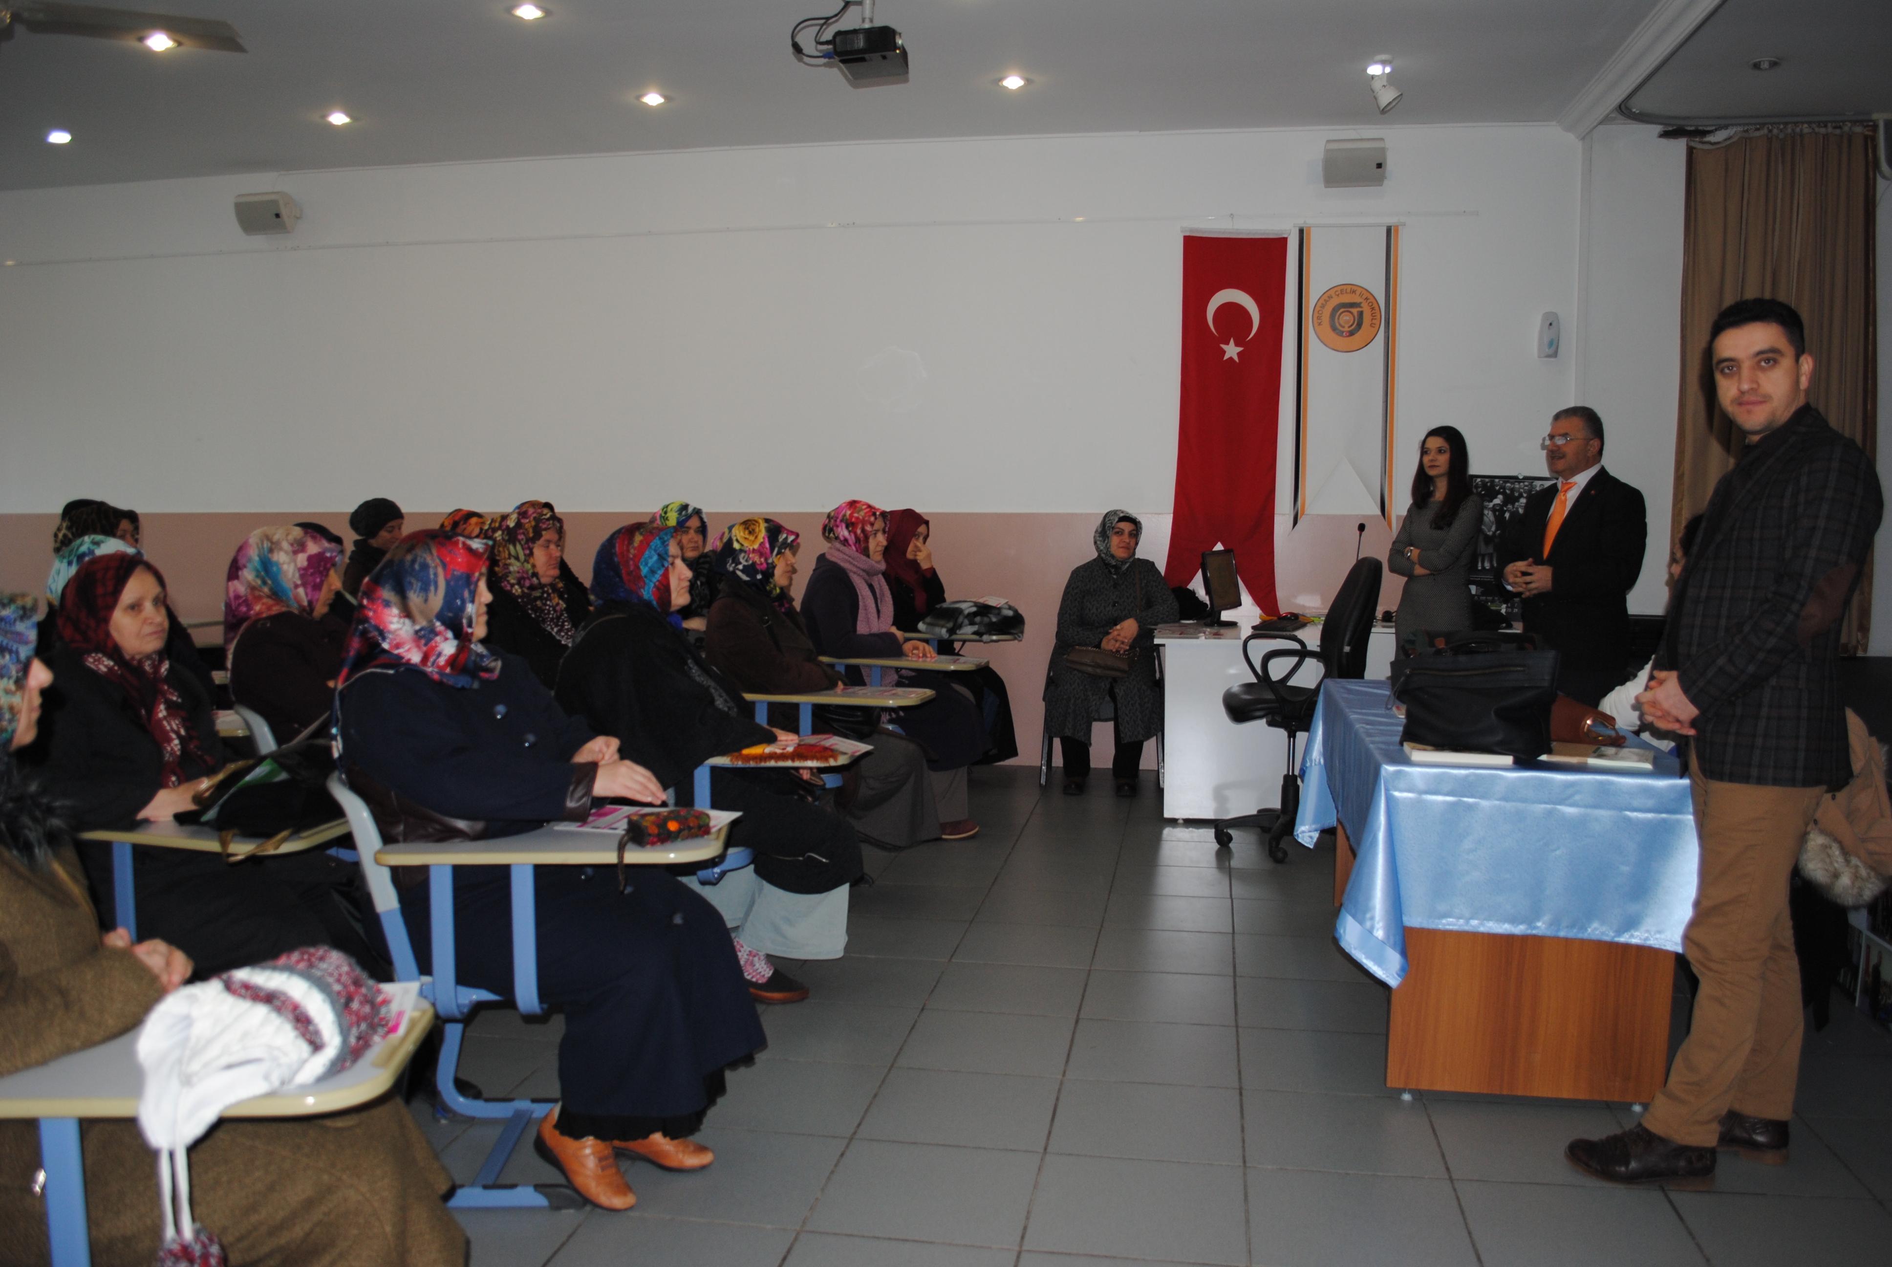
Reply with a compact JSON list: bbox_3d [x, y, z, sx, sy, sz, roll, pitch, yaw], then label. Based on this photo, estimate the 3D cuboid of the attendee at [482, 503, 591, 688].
[{"bbox_3d":[-1.219,0.231,4.744,0.800,1.325,0.540,1,5,13],"label":"attendee"}]

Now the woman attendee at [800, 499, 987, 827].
[{"bbox_3d":[-0.206,0.144,5.676,0.780,1.340,0.540,2,5,21],"label":"woman attendee"}]

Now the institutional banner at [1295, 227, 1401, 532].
[{"bbox_3d":[1.884,-1.213,6.674,0.500,1.430,0.030,1,5,10],"label":"institutional banner"}]

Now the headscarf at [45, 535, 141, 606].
[{"bbox_3d":[-2.350,-0.143,3.876,0.280,0.280,0.240,1,5,10],"label":"headscarf"}]

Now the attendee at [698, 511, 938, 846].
[{"bbox_3d":[-0.401,0.250,4.666,0.820,1.250,0.550,1,5,3],"label":"attendee"}]

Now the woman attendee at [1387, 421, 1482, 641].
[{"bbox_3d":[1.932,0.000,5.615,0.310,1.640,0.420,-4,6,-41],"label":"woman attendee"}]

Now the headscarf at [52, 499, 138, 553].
[{"bbox_3d":[-2.721,-0.281,4.552,0.270,0.300,0.240,1,5,16],"label":"headscarf"}]

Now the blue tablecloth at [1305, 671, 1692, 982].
[{"bbox_3d":[1.378,0.467,3.772,0.750,0.500,1.660,1,5,10],"label":"blue tablecloth"}]

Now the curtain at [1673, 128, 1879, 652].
[{"bbox_3d":[3.692,-1.077,6.337,0.840,2.330,0.140,1,5,10],"label":"curtain"}]

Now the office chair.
[{"bbox_3d":[1.344,0.264,5.420,0.650,1.120,0.600,1,5,10],"label":"office chair"}]

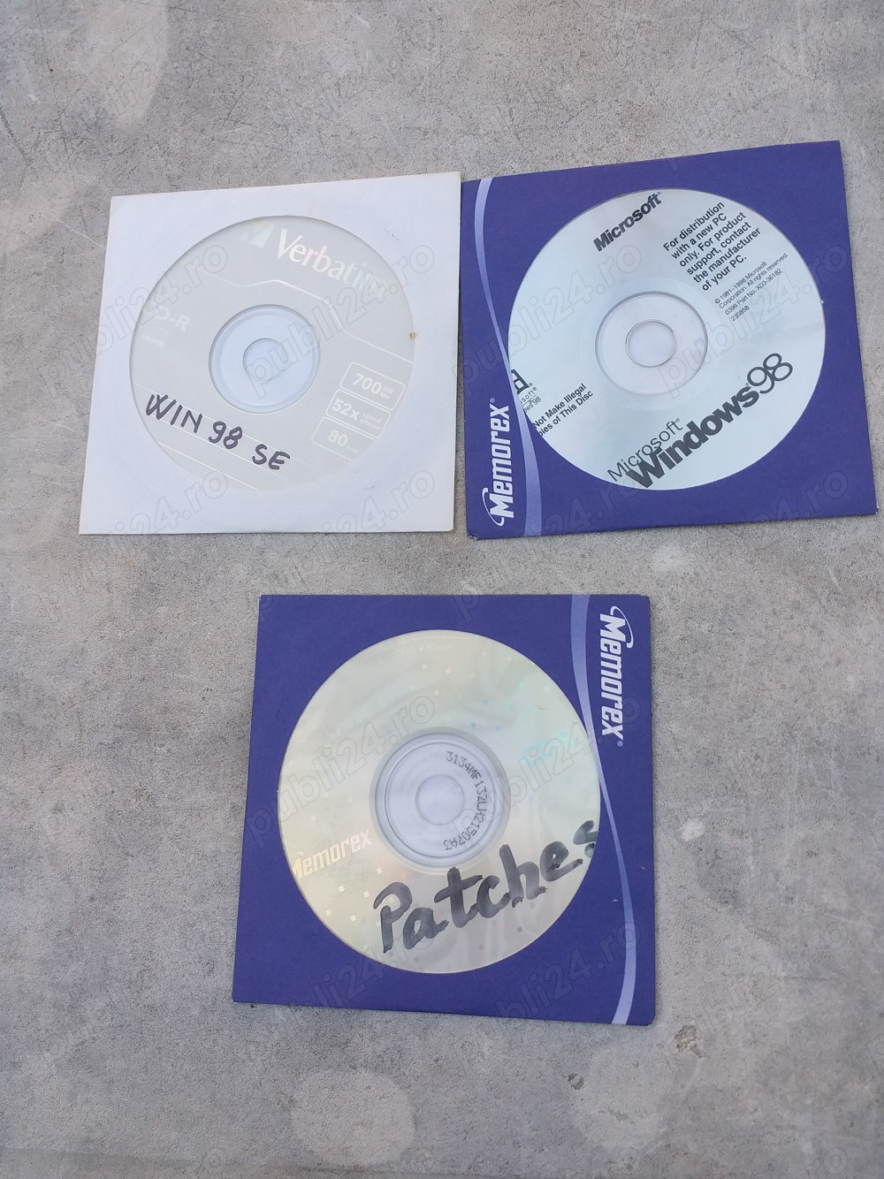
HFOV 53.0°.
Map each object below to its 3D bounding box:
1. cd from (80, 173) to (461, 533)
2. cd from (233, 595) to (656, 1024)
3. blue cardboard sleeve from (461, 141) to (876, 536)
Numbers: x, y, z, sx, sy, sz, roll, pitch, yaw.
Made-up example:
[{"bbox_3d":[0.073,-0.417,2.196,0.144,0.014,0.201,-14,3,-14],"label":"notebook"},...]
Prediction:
[{"bbox_3d":[-0.058,-0.080,0.299,0.126,0.003,0.126,0,80,8],"label":"cd"},{"bbox_3d":[0.001,0.062,0.268,0.123,0.003,0.123,0,80,8],"label":"cd"},{"bbox_3d":[0.068,-0.081,0.283,0.123,0.003,0.123,-2,80,7],"label":"blue cardboard sleeve"}]

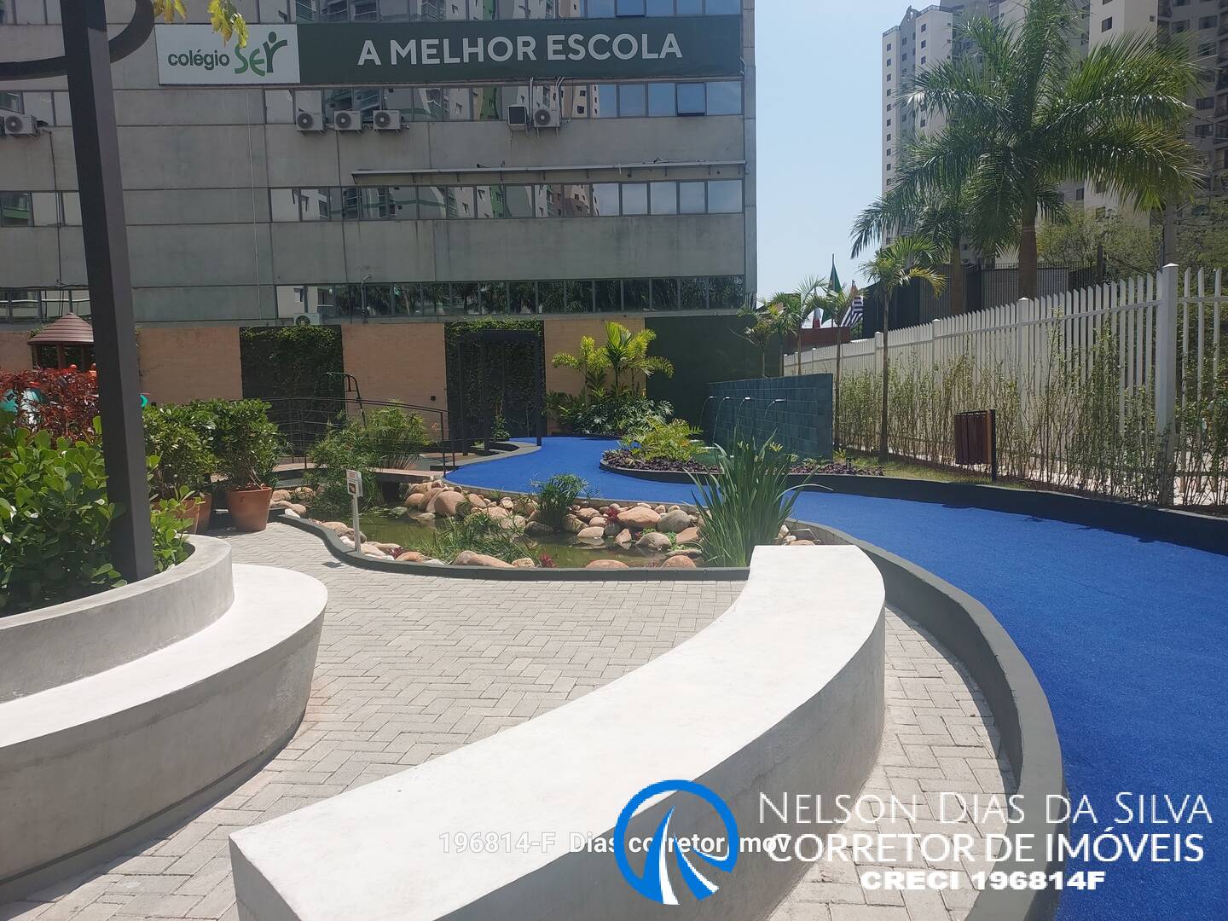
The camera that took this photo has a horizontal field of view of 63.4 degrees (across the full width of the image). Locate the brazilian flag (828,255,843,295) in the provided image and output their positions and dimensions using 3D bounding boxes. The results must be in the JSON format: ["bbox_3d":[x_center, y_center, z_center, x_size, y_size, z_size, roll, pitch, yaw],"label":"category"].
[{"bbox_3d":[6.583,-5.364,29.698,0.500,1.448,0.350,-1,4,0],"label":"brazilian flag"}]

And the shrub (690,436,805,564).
[{"bbox_3d":[0.966,0.294,7.170,0.830,0.969,0.800,-2,5,0],"label":"shrub"}]

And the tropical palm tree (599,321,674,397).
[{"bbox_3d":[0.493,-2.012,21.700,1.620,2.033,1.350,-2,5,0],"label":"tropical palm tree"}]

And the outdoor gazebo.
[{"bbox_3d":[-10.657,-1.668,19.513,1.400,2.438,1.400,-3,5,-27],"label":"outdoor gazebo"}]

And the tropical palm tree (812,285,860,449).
[{"bbox_3d":[4.071,-1.707,18.130,0.950,2.965,0.950,-1,4,0],"label":"tropical palm tree"}]

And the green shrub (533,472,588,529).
[{"bbox_3d":[-0.501,0.384,9.350,0.530,0.542,0.500,-2,5,0],"label":"green shrub"}]

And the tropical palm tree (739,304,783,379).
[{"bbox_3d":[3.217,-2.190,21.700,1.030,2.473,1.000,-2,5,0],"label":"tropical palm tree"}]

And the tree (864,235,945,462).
[{"bbox_3d":[4.390,-1.676,15.025,1.300,3.407,1.300,-1,4,0],"label":"tree"}]

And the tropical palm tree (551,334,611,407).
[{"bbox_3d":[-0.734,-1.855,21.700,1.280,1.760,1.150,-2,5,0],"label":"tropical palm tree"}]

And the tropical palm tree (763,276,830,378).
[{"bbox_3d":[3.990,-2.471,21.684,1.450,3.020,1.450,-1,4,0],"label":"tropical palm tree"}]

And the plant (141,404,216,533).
[{"bbox_3d":[-4.016,0.128,9.150,0.720,1.290,0.720,-2,5,0],"label":"plant"}]

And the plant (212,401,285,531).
[{"bbox_3d":[-3.652,0.048,9.950,0.700,1.317,0.700,-2,5,0],"label":"plant"}]

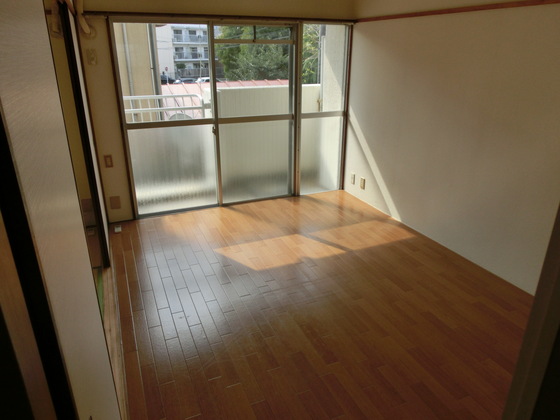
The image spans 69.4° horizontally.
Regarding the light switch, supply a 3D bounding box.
[{"bbox_3d":[-1.563,-0.441,3.701,0.070,0.120,0.014,-8,23,-21],"label":"light switch"}]

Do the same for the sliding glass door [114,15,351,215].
[{"bbox_3d":[-0.358,-0.921,4.087,2.288,1.786,0.100,-8,23,-21],"label":"sliding glass door"}]

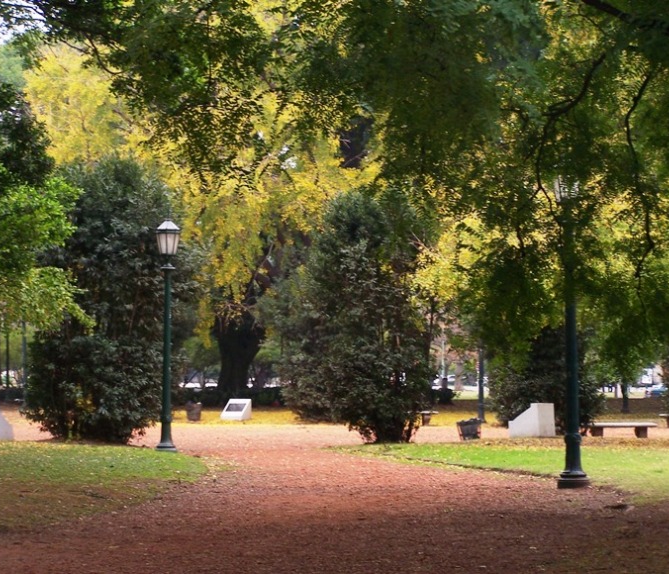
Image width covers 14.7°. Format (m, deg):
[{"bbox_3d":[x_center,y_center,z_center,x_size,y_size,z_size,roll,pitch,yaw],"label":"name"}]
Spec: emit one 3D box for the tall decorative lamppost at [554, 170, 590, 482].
[{"bbox_3d":[3.427,0.419,37.489,0.480,4.950,0.480,0,-2,0],"label":"tall decorative lamppost"}]

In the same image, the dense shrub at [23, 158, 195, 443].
[{"bbox_3d":[-5.389,0.302,62.500,4.200,6.900,4.000,0,-2,0],"label":"dense shrub"}]

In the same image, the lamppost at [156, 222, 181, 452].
[{"bbox_3d":[-3.444,0.993,53.500,0.480,4.820,0.480,0,-2,0],"label":"lamppost"}]

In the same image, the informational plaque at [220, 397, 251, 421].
[{"bbox_3d":[-3.676,4.595,97.000,0.840,0.820,0.820,-1,-2,20],"label":"informational plaque"}]

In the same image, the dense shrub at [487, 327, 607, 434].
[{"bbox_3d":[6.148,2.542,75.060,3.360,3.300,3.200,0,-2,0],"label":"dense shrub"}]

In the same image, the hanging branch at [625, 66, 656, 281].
[{"bbox_3d":[3.195,-1.143,27.000,0.360,2.250,0.400,0,-2,0],"label":"hanging branch"}]

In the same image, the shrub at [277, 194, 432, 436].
[{"bbox_3d":[0.459,0.737,62.500,3.700,6.050,3.600,0,-2,0],"label":"shrub"}]

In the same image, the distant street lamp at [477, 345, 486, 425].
[{"bbox_3d":[5.212,2.404,92.087,0.470,4.800,0.470,0,-2,0],"label":"distant street lamp"}]

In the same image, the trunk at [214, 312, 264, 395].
[{"bbox_3d":[-4.529,3.232,122.000,2.300,4.200,1.900,0,-2,0],"label":"trunk"}]

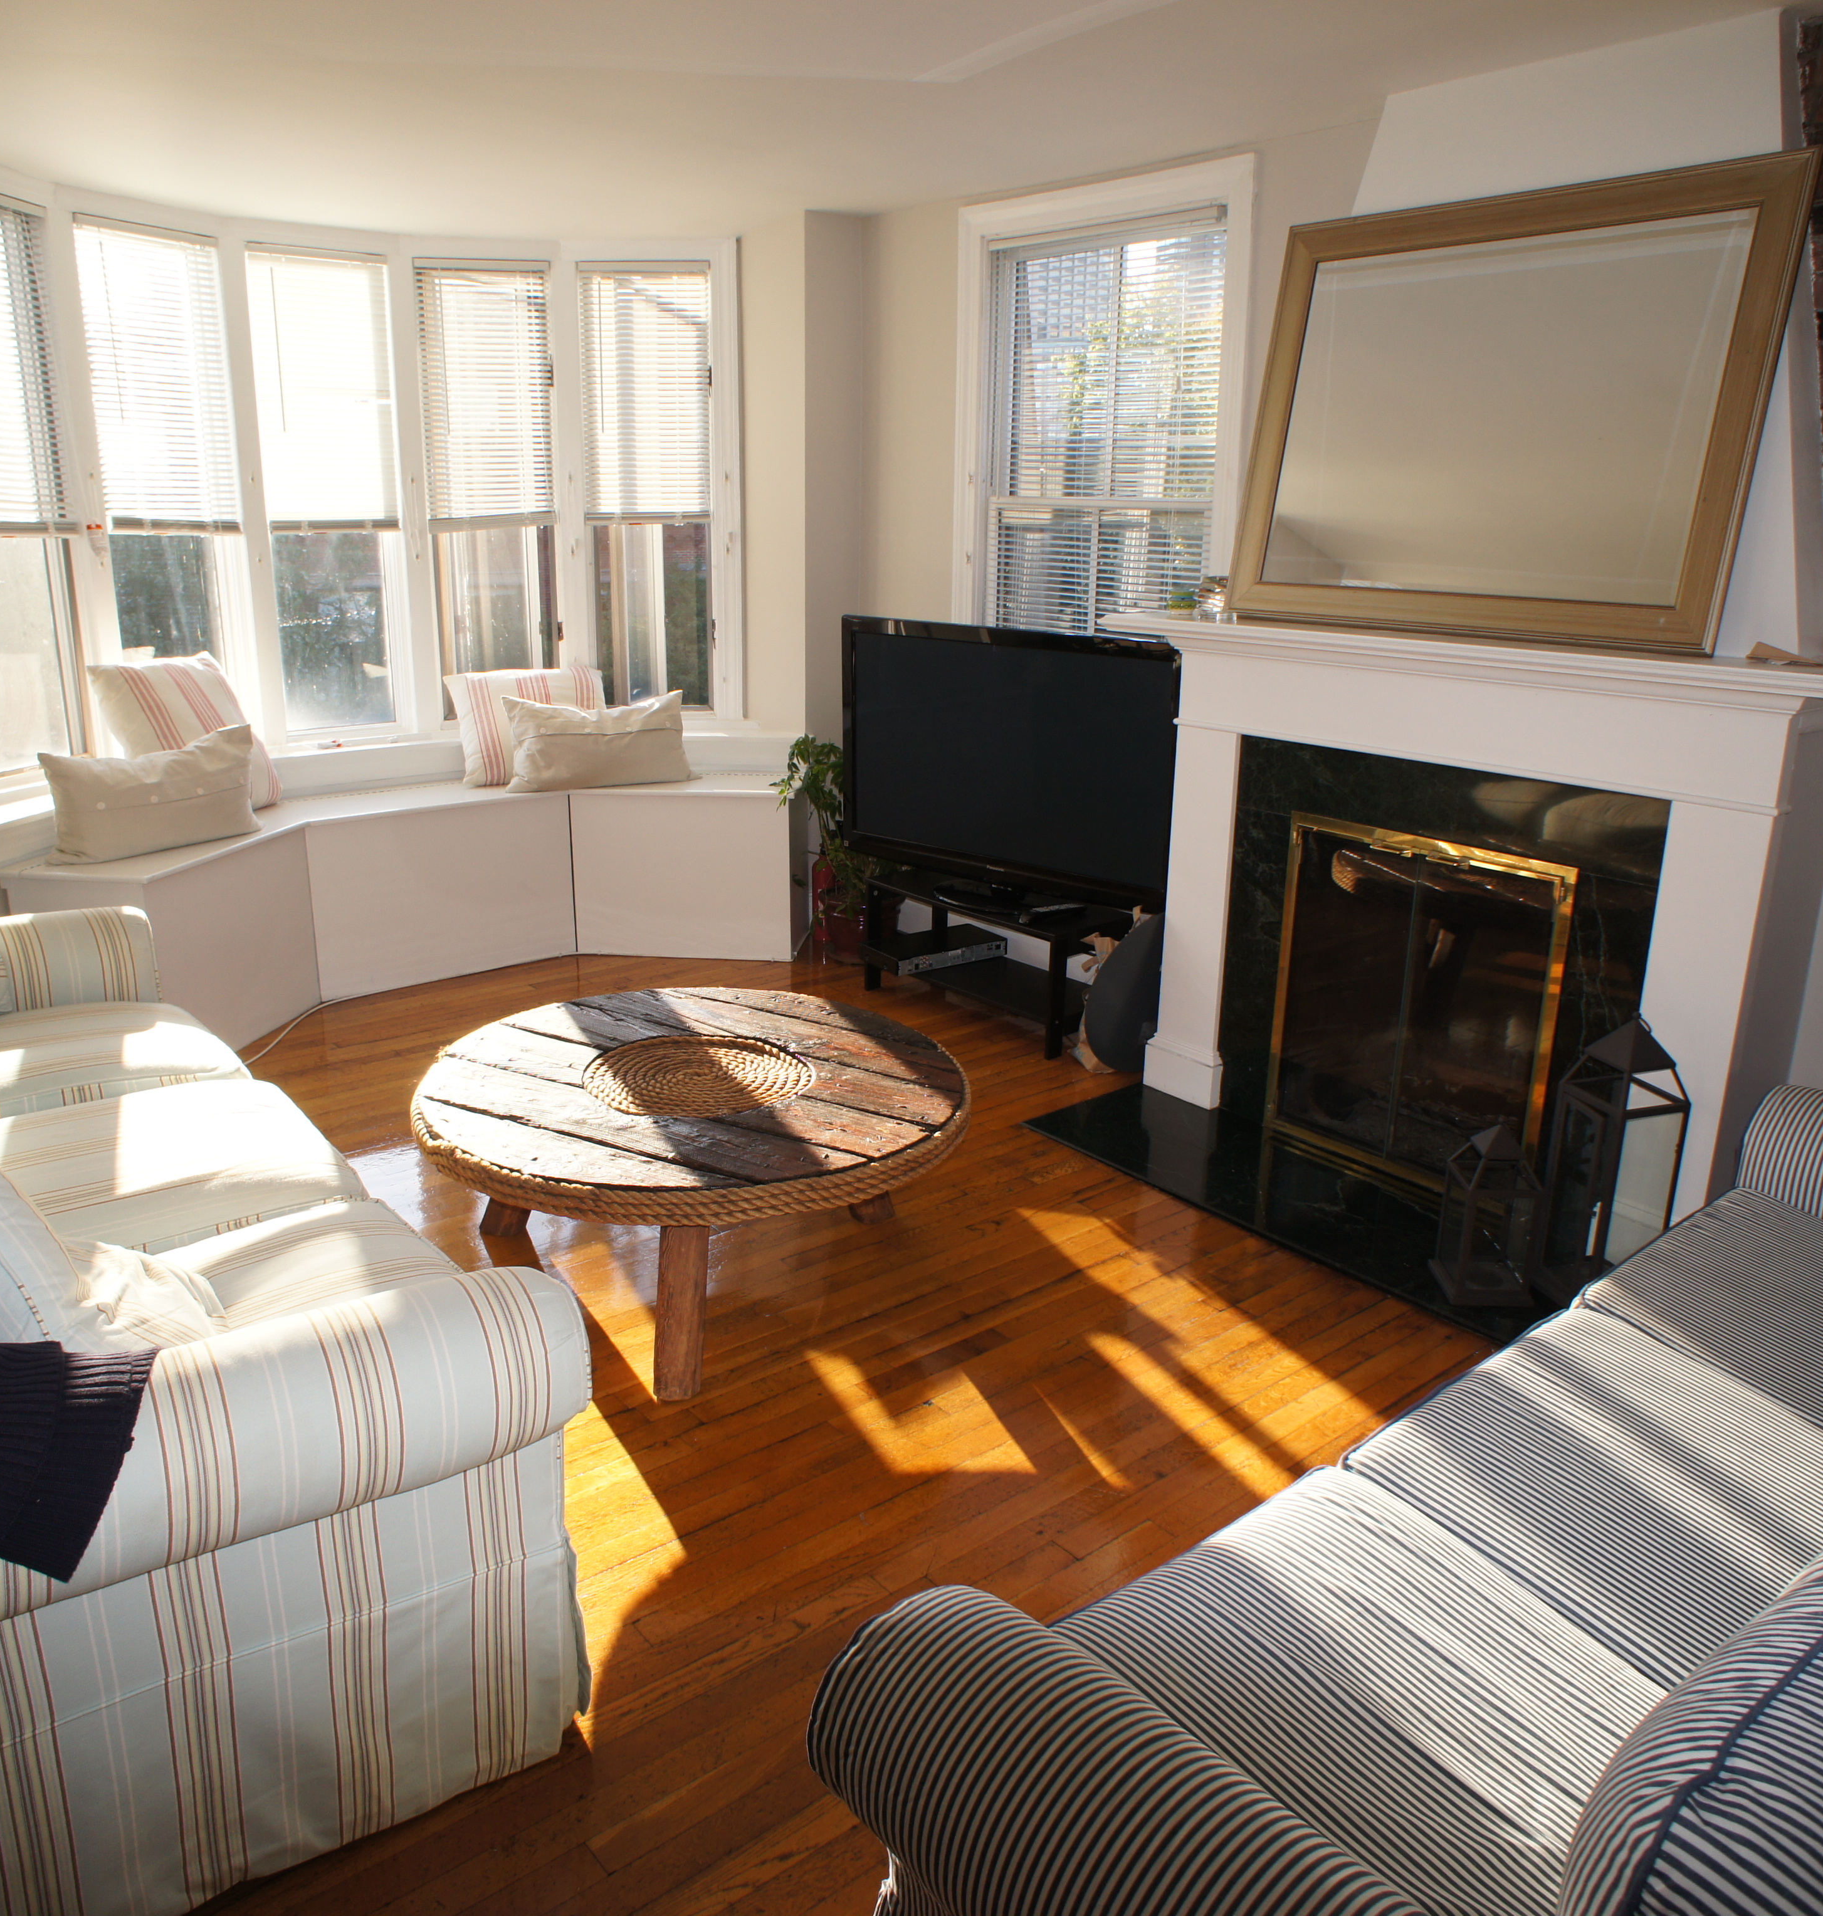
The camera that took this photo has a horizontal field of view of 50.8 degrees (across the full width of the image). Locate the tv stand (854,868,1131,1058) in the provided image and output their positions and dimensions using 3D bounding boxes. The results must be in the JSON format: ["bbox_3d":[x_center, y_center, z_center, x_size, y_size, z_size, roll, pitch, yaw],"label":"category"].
[{"bbox_3d":[0.220,-0.001,5.330,0.323,0.344,0.872,-10,19,-34],"label":"tv stand"}]

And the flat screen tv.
[{"bbox_3d":[0.246,-0.529,5.216,1.090,0.710,0.200,13,20,37],"label":"flat screen tv"}]

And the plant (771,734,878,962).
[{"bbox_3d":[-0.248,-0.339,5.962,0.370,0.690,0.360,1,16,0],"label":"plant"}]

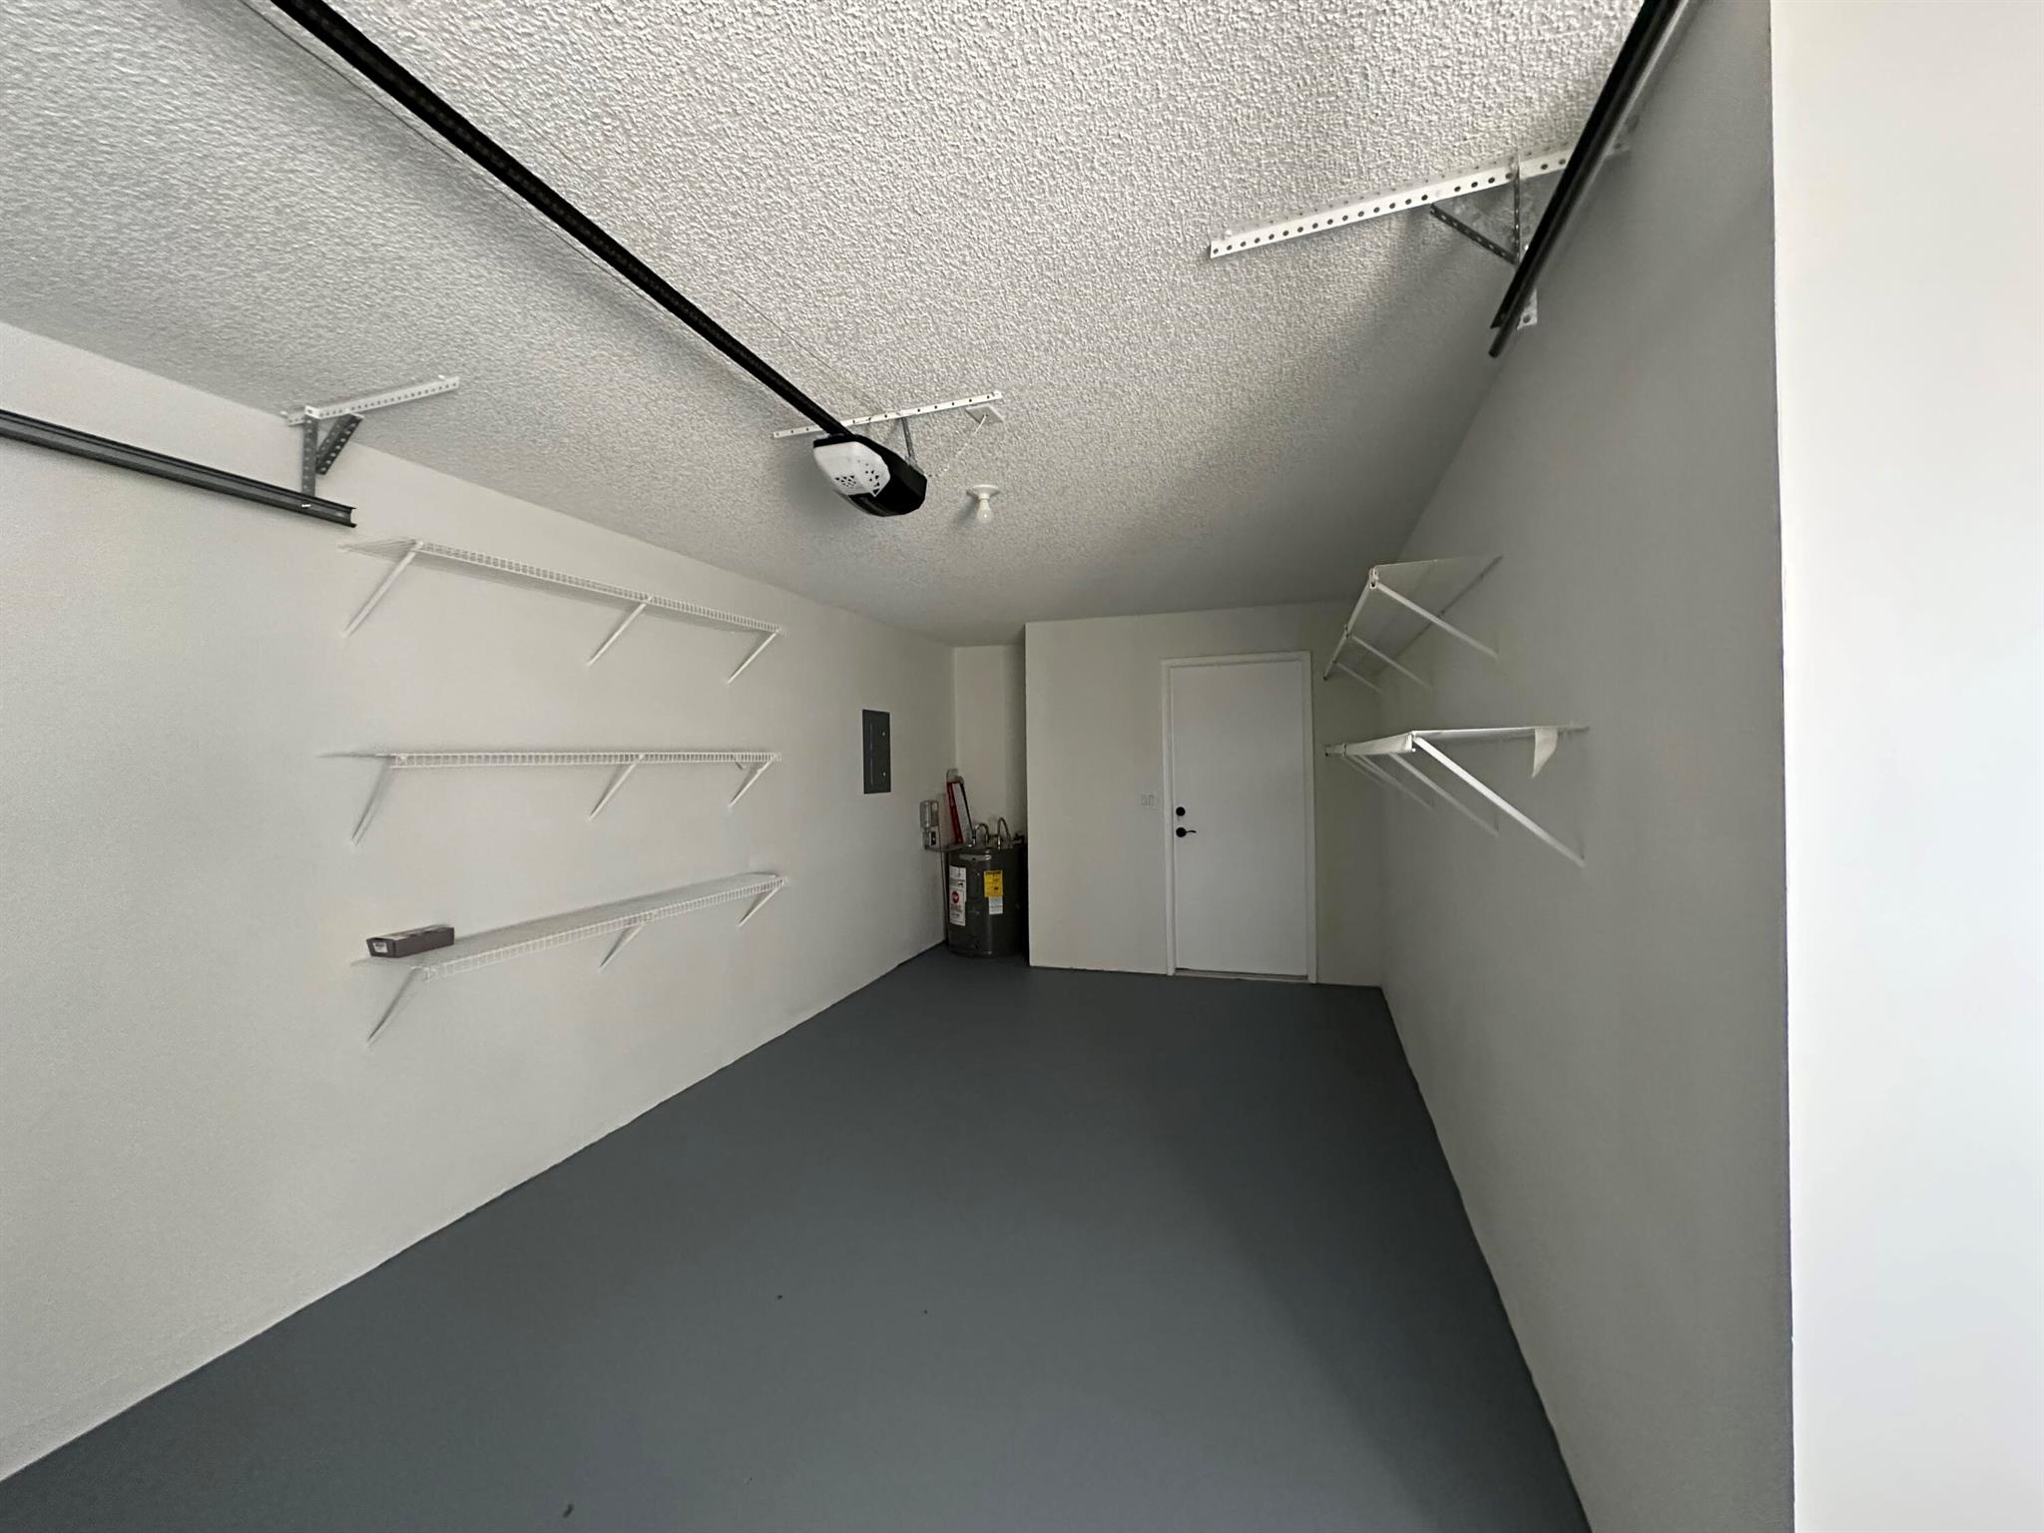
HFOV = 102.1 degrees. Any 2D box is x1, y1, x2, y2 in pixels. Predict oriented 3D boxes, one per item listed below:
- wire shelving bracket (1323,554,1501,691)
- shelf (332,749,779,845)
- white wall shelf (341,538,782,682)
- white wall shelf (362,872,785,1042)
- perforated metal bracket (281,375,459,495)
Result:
[{"bbox_3d":[1.524,-0.416,3.548,0.312,0.255,3.060,-1,0,18],"label":"wire shelving bracket"},{"bbox_3d":[-1.555,0.084,3.136,0.320,0.258,1.770,-1,0,18],"label":"shelf"},{"bbox_3d":[-1.556,-0.520,3.159,0.315,0.255,1.750,-1,0,18],"label":"white wall shelf"},{"bbox_3d":[-1.533,0.680,3.169,0.320,0.255,1.750,-1,0,18],"label":"white wall shelf"},{"bbox_3d":[-1.679,-0.822,2.120,0.630,0.250,0.065,-1,0,18],"label":"perforated metal bracket"}]

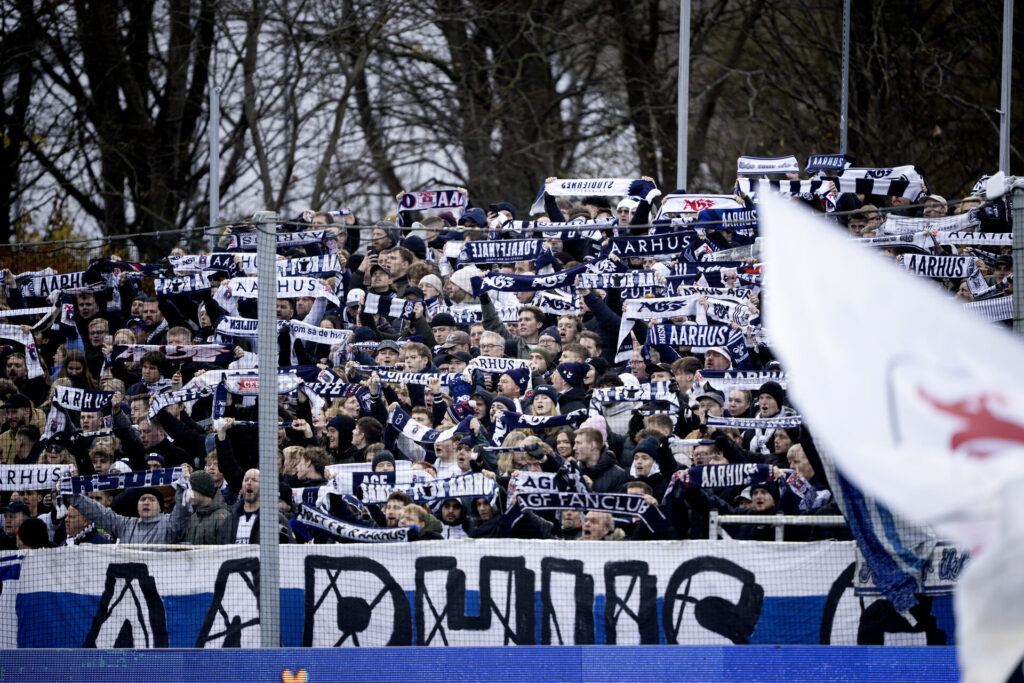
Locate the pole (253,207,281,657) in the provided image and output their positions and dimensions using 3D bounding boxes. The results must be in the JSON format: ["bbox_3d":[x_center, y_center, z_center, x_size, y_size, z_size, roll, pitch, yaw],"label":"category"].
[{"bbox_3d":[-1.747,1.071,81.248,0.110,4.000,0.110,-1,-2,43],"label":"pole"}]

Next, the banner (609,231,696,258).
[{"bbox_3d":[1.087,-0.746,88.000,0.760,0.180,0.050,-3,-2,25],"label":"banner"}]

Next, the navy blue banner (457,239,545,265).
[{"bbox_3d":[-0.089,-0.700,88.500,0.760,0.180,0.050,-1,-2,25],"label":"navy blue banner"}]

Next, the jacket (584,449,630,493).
[{"bbox_3d":[0.670,1.117,81.500,0.380,0.720,0.560,1,-2,-37],"label":"jacket"}]

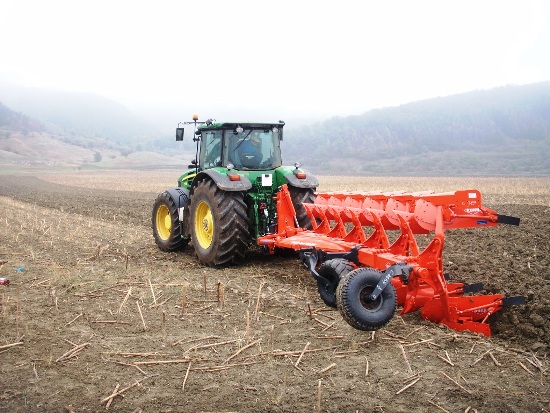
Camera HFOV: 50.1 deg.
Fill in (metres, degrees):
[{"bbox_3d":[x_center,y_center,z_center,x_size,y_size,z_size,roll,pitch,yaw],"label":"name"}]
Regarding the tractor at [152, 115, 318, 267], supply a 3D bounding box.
[{"bbox_3d":[-1.170,-0.420,14.540,2.600,3.300,4.950,-2,3,-29],"label":"tractor"}]

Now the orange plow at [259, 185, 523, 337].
[{"bbox_3d":[1.100,0.470,9.450,2.050,1.720,6.500,0,2,-12],"label":"orange plow"}]

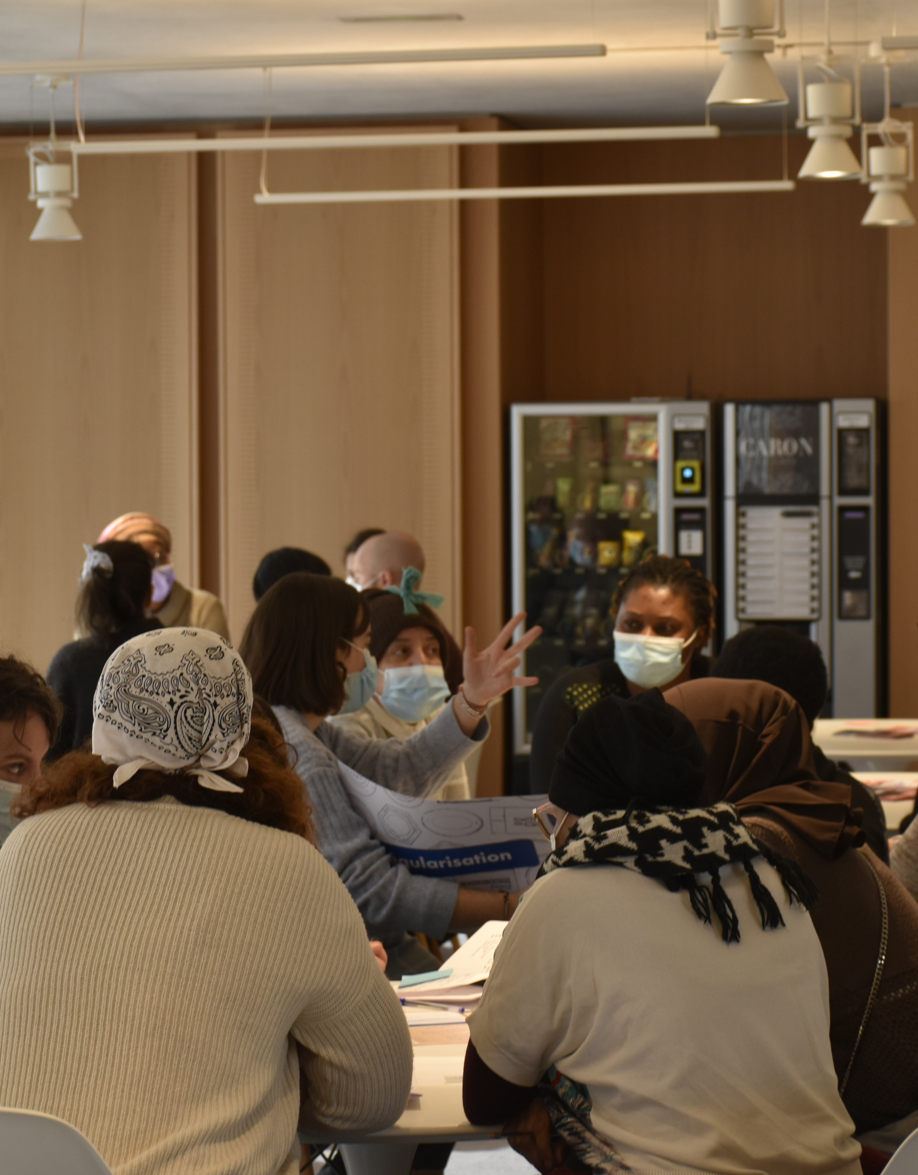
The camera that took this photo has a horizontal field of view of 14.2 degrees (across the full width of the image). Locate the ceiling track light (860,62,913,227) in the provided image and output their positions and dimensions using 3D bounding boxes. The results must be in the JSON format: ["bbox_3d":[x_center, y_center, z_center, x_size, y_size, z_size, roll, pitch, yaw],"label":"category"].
[{"bbox_3d":[1.335,-1.383,11.466,0.175,0.521,0.172,0,2,11],"label":"ceiling track light"}]

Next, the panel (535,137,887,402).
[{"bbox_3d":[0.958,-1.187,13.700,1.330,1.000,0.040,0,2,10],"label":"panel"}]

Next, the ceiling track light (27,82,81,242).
[{"bbox_3d":[-1.315,-1.387,11.927,0.175,0.528,0.171,0,2,11],"label":"ceiling track light"}]

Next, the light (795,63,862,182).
[{"bbox_3d":[0.950,-1.204,9.450,0.172,0.302,0.168,0,2,10],"label":"light"}]

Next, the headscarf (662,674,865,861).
[{"bbox_3d":[0.403,0.250,4.900,0.270,0.260,0.280,-2,2,-41],"label":"headscarf"}]

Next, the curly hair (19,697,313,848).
[{"bbox_3d":[-0.332,0.210,4.170,0.320,0.180,0.260,-1,2,-18],"label":"curly hair"}]

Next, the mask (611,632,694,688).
[{"bbox_3d":[0.350,0.132,6.650,0.140,0.108,0.085,0,8,19],"label":"mask"}]

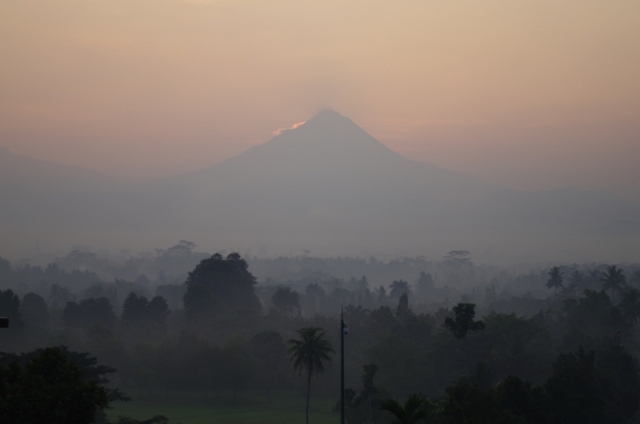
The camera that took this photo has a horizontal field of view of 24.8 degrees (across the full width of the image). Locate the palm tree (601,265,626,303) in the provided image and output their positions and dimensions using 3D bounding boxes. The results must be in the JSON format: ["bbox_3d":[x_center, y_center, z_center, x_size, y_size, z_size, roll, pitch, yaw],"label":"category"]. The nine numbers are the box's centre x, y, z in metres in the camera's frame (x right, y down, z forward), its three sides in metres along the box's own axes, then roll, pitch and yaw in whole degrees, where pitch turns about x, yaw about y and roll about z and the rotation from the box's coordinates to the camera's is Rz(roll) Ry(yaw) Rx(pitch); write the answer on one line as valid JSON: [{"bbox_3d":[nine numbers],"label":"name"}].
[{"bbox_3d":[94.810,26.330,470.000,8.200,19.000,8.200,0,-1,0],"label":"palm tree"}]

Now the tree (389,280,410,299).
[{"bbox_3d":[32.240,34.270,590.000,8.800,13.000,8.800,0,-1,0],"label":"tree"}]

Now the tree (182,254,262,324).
[{"bbox_3d":[-35.880,28.600,530.000,28.000,28.000,26.000,0,-1,0],"label":"tree"}]

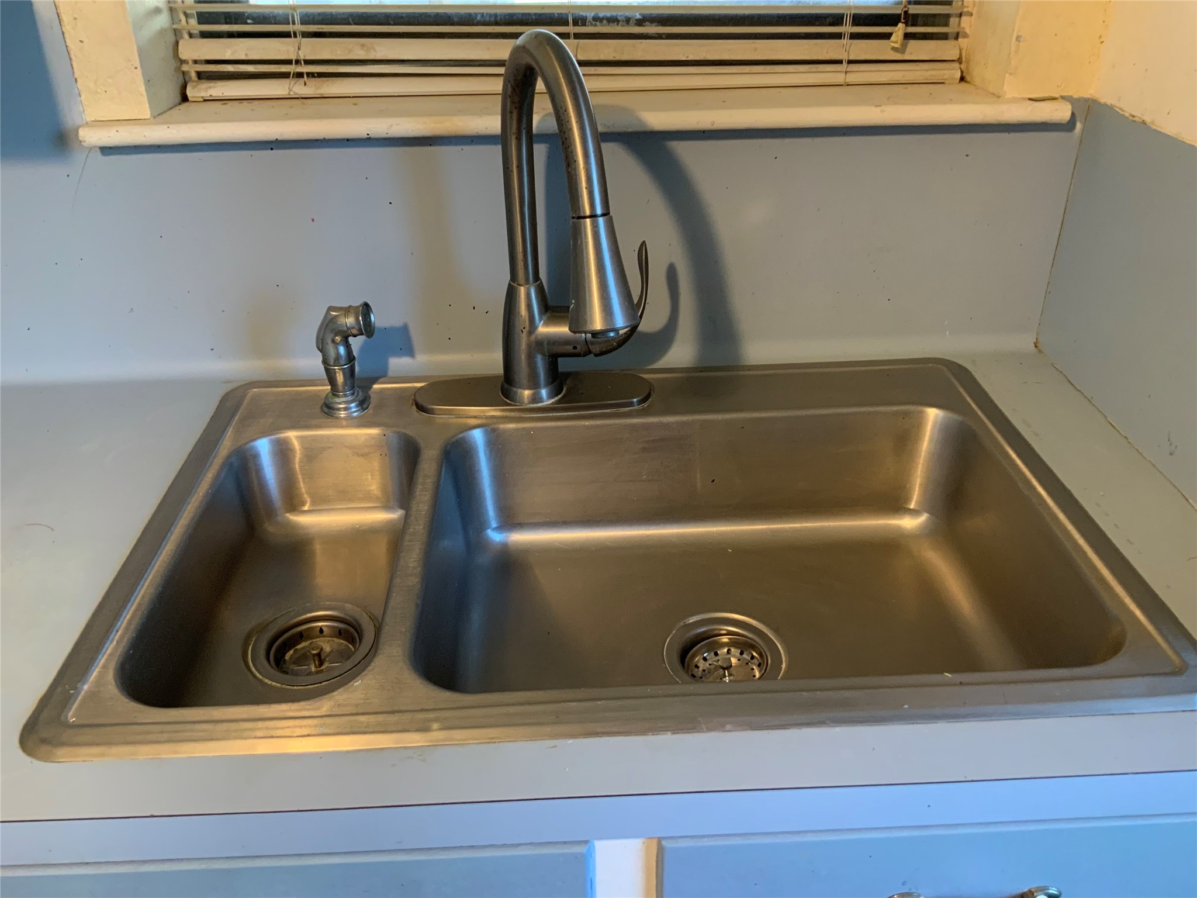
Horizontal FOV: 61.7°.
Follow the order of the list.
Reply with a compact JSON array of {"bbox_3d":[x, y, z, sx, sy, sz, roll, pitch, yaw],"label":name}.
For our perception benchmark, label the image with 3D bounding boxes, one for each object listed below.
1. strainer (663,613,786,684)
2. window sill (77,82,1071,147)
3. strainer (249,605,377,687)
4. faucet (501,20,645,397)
[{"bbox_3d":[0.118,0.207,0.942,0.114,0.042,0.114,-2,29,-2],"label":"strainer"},{"bbox_3d":[-0.019,-0.354,1.050,0.982,0.023,0.130,-2,29,-2],"label":"window sill"},{"bbox_3d":[-0.257,0.192,0.922,0.114,0.042,0.114,-2,29,-2],"label":"strainer"},{"bbox_3d":[-0.007,-0.185,0.913,0.139,0.375,0.295,-10,30,-16],"label":"faucet"}]

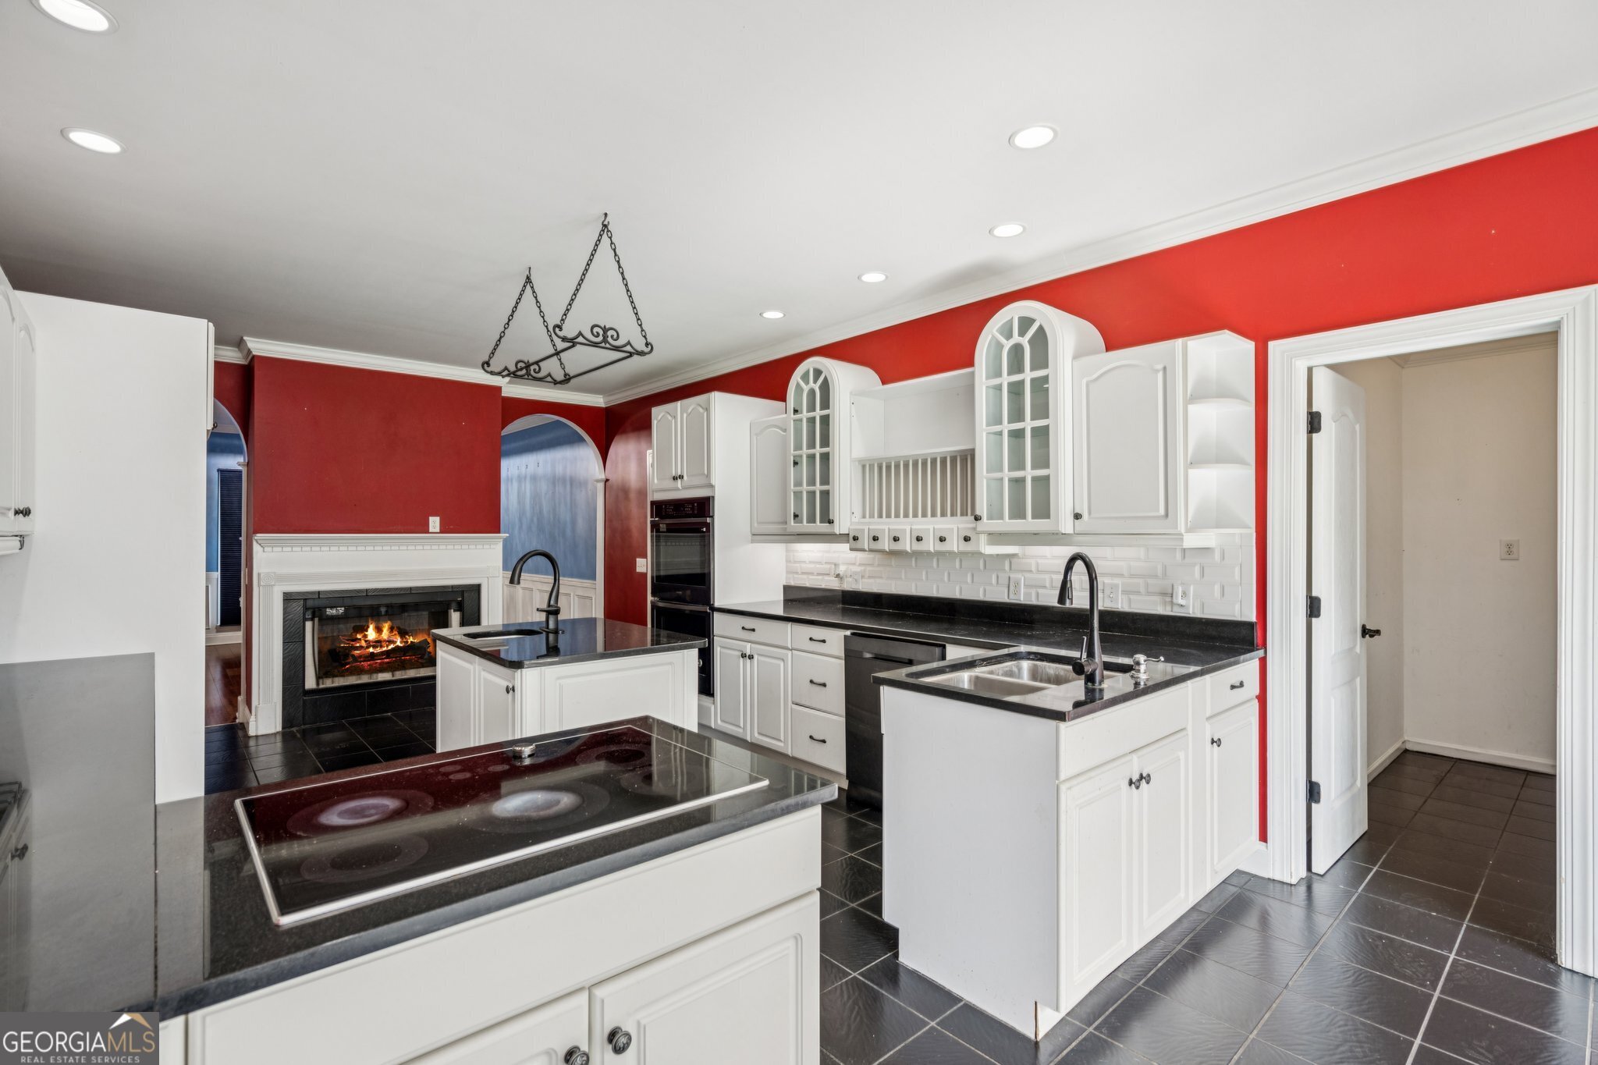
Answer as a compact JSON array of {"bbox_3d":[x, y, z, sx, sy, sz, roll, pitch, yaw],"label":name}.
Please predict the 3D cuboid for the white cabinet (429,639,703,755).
[{"bbox_3d":[-1.084,0.950,3.247,0.800,0.884,1.060,0,0,-41],"label":"white cabinet"}]

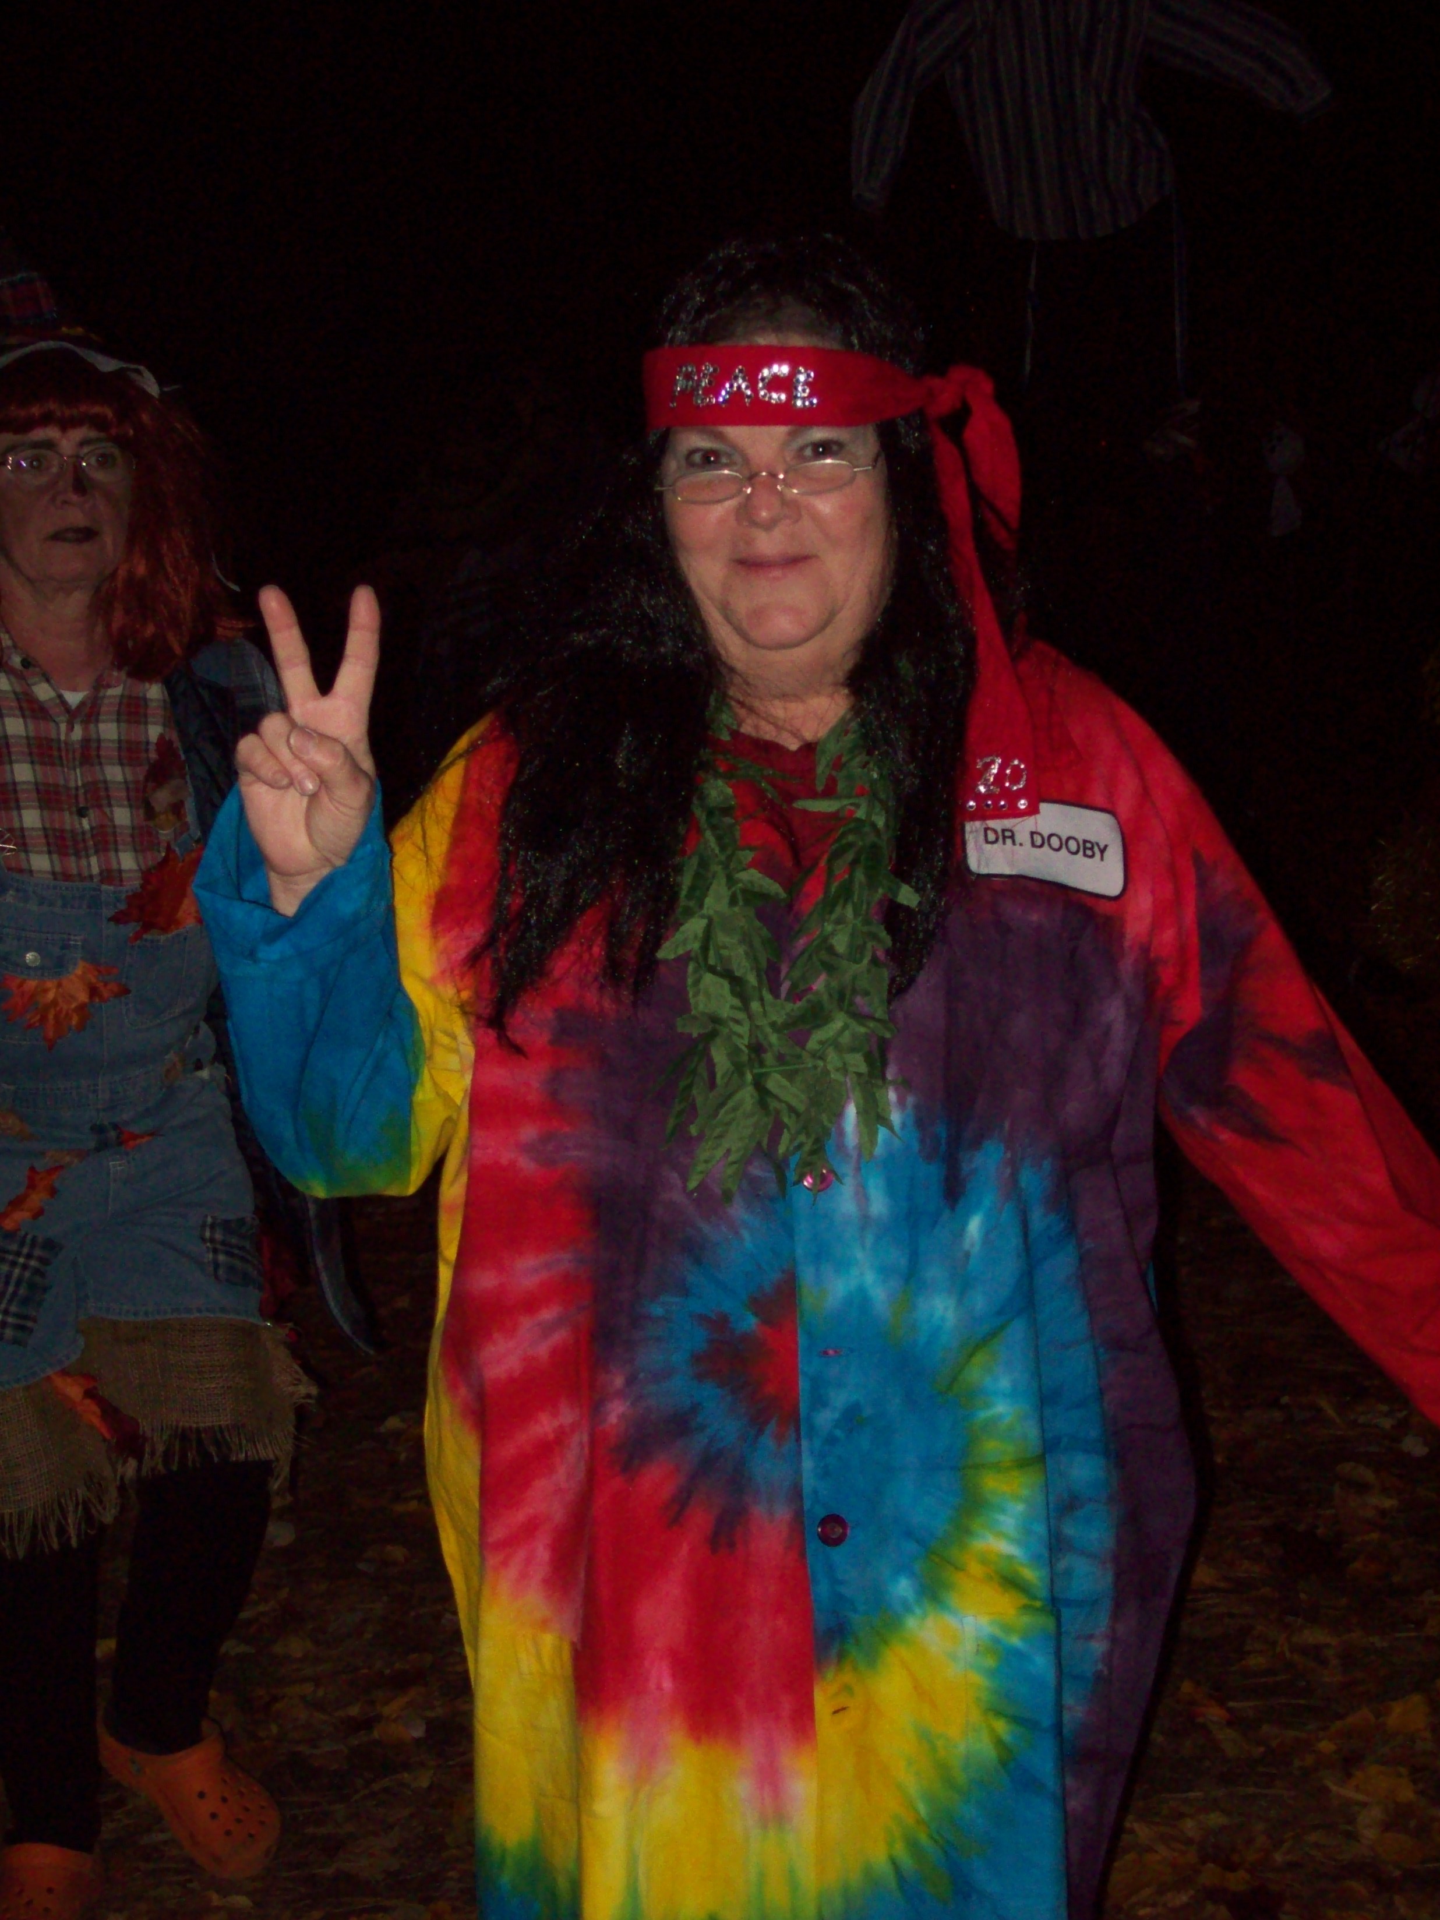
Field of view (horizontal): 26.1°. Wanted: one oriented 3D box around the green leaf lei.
[{"bbox_3d":[0.041,-0.009,1.870,0.165,0.310,0.180,0,9,0],"label":"green leaf lei"}]

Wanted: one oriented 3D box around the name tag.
[{"bbox_3d":[0.192,-0.067,1.830,0.102,0.054,0.008,5,-20,-20],"label":"name tag"}]

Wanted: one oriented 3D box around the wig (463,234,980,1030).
[{"bbox_3d":[0.002,-0.199,1.920,0.320,0.480,0.270,1,9,7],"label":"wig"}]

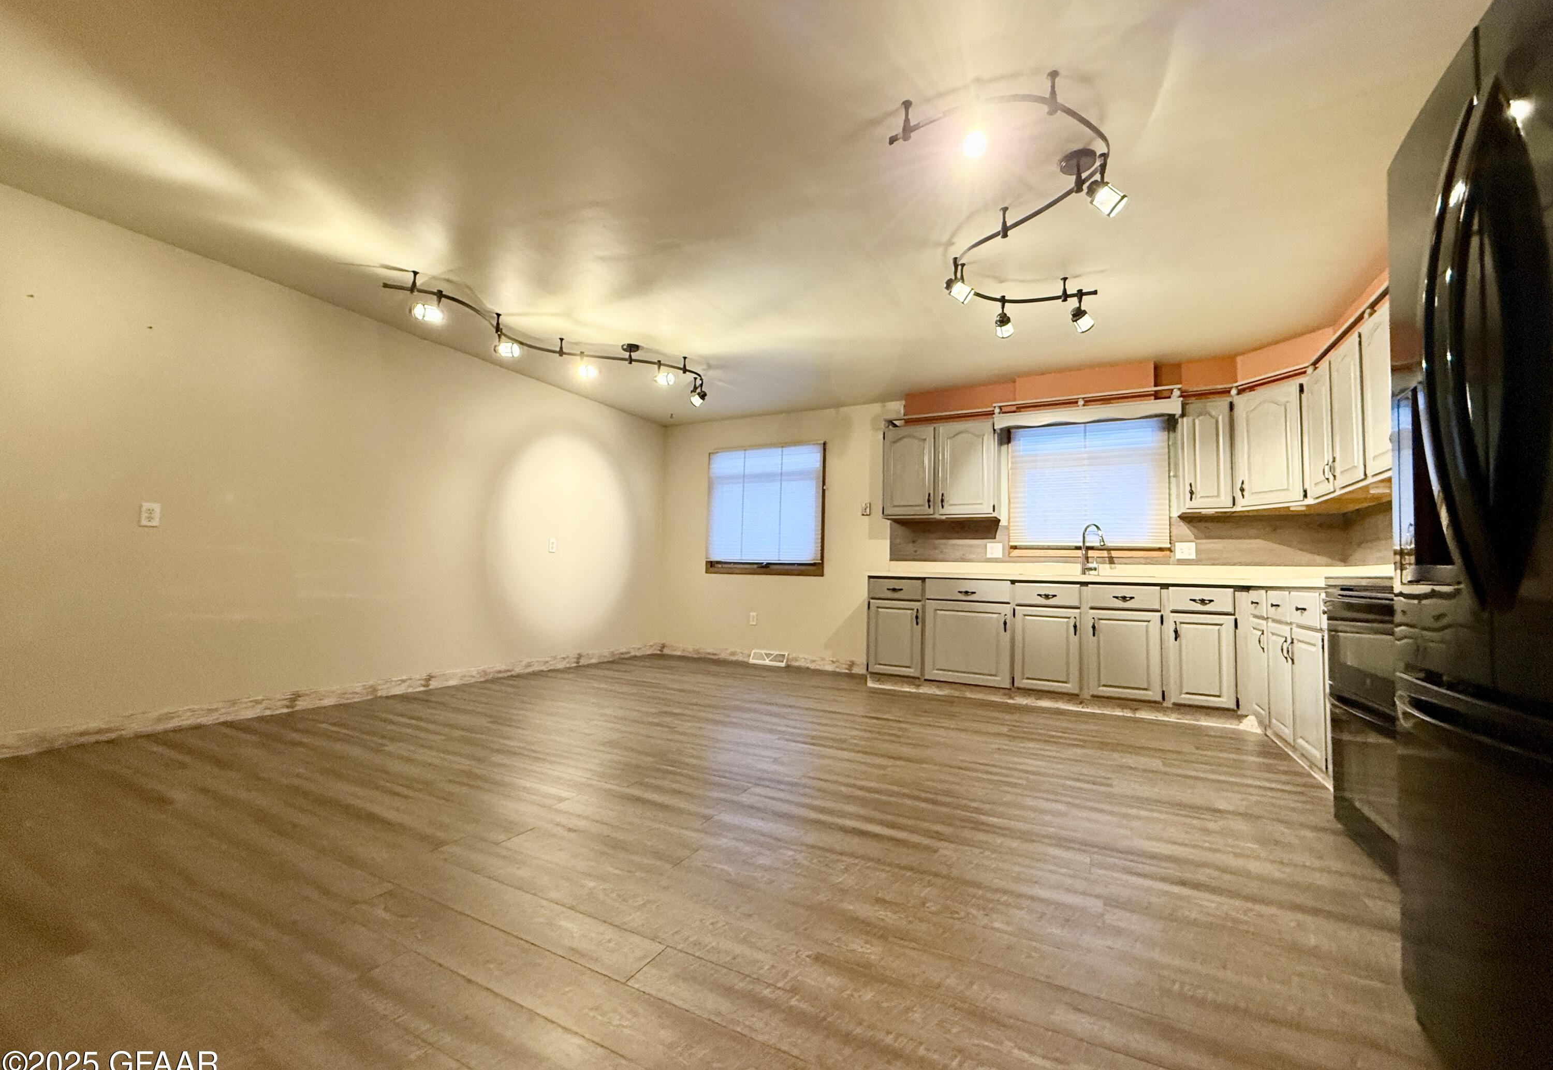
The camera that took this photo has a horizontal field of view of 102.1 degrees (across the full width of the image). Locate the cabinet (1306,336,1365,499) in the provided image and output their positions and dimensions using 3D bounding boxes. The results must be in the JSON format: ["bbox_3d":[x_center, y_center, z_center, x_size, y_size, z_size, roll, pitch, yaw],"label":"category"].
[{"bbox_3d":[3.182,-0.595,3.358,0.330,0.770,0.880,-1,-4,27],"label":"cabinet"}]

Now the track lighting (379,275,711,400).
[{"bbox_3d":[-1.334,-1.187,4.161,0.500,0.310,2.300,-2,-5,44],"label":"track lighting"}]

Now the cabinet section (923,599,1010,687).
[{"bbox_3d":[1.520,0.816,4.868,0.619,0.604,0.500,0,-4,27],"label":"cabinet section"}]

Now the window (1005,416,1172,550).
[{"bbox_3d":[2.425,-0.410,4.931,1.140,1.030,0.050,-1,-4,27],"label":"window"}]

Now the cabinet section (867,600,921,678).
[{"bbox_3d":[1.032,0.820,5.117,0.421,0.581,0.500,0,-4,27],"label":"cabinet section"}]

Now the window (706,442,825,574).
[{"bbox_3d":[-0.132,-0.293,6.215,1.270,1.160,0.050,-1,-4,27],"label":"window"}]

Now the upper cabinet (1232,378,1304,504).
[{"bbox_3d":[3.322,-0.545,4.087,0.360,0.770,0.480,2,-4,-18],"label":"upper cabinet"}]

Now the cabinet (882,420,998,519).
[{"bbox_3d":[1.394,-0.509,5.299,0.910,0.770,0.330,-1,-4,27],"label":"cabinet"}]

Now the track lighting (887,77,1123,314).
[{"bbox_3d":[1.018,-1.231,2.610,0.720,0.320,1.600,-1,-4,27],"label":"track lighting"}]

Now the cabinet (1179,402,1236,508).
[{"bbox_3d":[3.037,-0.527,4.466,0.305,0.770,0.330,-1,-4,27],"label":"cabinet"}]

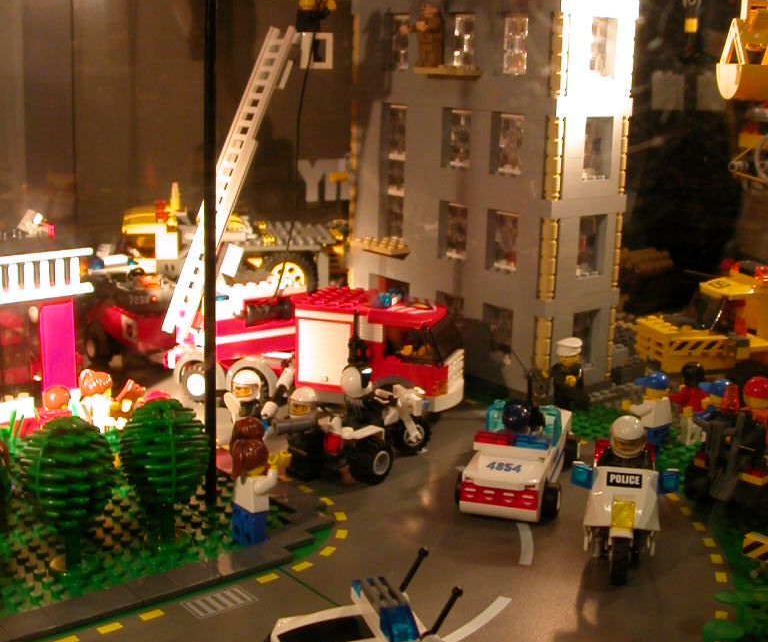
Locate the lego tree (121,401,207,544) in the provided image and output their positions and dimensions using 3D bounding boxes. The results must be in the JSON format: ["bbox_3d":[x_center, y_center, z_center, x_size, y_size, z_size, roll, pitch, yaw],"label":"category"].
[{"bbox_3d":[-0.085,0.061,0.428,0.036,0.061,0.036,2,13,0],"label":"lego tree"}]

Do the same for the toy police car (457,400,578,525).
[{"bbox_3d":[0.064,0.057,0.504,0.045,0.040,0.104,6,14,16],"label":"toy police car"}]

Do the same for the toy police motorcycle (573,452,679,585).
[{"bbox_3d":[0.093,0.073,0.433,0.041,0.043,0.063,4,13,8],"label":"toy police motorcycle"}]

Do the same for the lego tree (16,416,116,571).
[{"bbox_3d":[-0.115,0.067,0.401,0.036,0.061,0.036,2,13,0],"label":"lego tree"}]

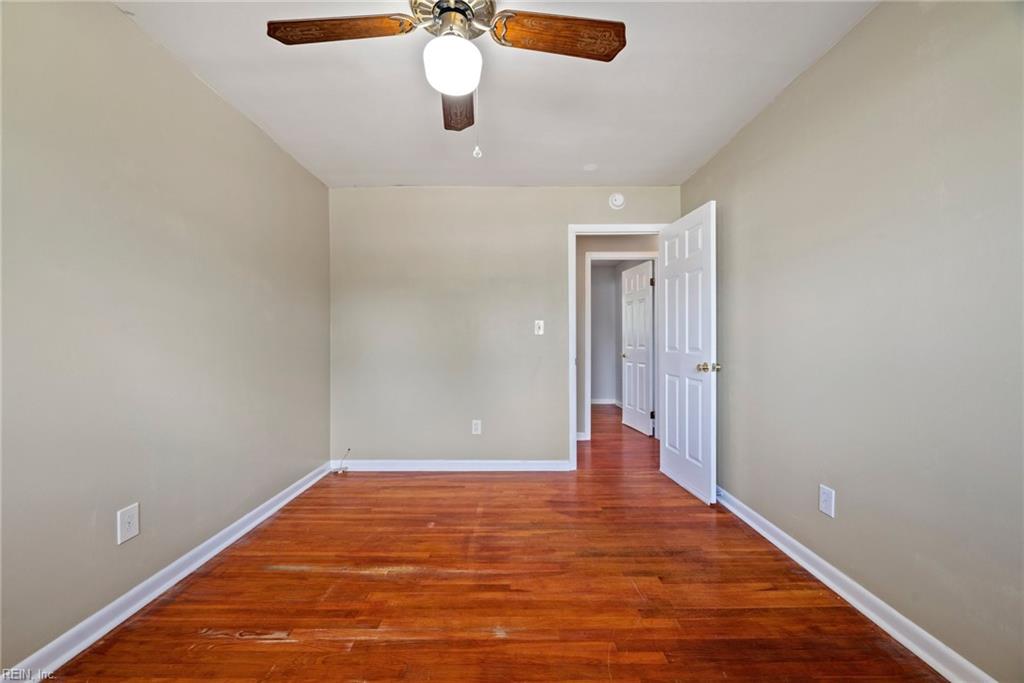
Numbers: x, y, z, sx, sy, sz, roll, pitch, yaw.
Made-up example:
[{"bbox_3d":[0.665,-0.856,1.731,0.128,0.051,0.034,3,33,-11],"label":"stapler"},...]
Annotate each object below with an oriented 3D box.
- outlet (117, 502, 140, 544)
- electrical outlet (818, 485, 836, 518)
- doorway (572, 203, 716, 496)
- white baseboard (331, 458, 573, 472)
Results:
[{"bbox_3d":[-1.544,0.733,1.605,0.009,0.124,0.080,0,0,0],"label":"outlet"},{"bbox_3d":[1.439,0.727,1.815,0.009,0.122,0.079,0,0,0],"label":"electrical outlet"},{"bbox_3d":[0.935,0.065,3.080,0.900,2.090,0.780,0,0,0],"label":"doorway"},{"bbox_3d":[-0.529,1.063,3.400,2.050,0.100,0.018,0,0,0],"label":"white baseboard"}]

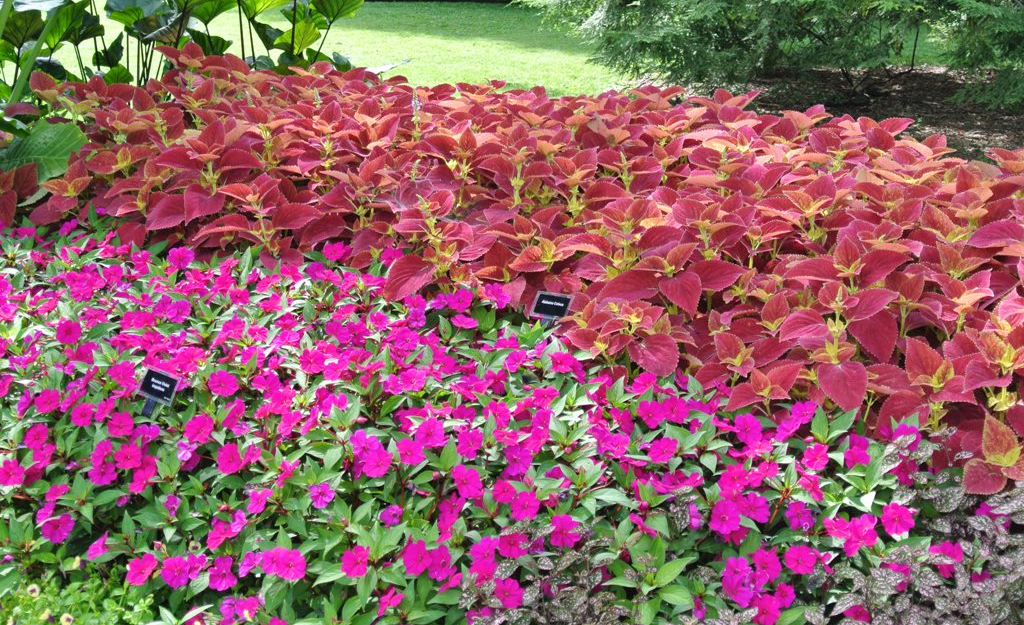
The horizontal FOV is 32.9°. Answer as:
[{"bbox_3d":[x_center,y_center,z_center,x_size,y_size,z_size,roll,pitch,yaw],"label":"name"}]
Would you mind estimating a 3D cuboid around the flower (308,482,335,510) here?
[{"bbox_3d":[-0.340,0.328,3.100,0.049,0.050,0.018,-3,-14,-9],"label":"flower"}]

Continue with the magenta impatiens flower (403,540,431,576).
[{"bbox_3d":[-0.171,0.439,3.100,0.058,0.062,0.020,9,-19,30],"label":"magenta impatiens flower"}]

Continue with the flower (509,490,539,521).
[{"bbox_3d":[0.023,0.389,3.500,0.059,0.059,0.025,0,-16,0],"label":"flower"}]

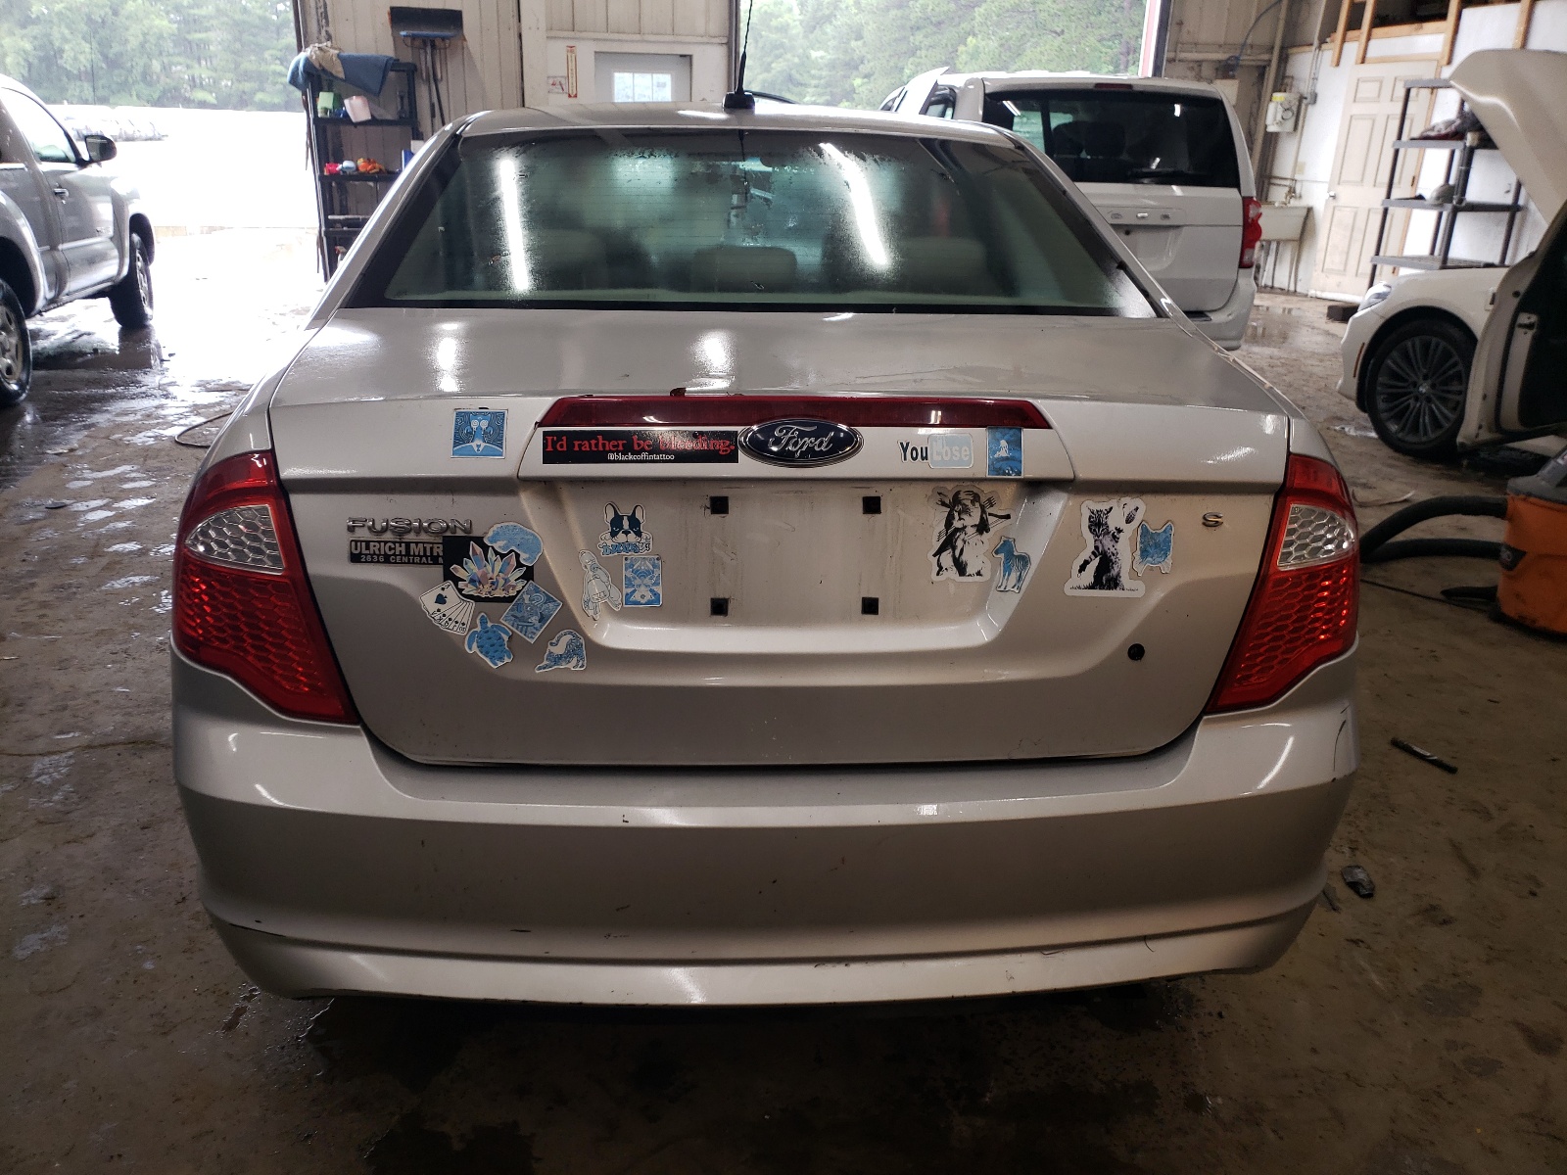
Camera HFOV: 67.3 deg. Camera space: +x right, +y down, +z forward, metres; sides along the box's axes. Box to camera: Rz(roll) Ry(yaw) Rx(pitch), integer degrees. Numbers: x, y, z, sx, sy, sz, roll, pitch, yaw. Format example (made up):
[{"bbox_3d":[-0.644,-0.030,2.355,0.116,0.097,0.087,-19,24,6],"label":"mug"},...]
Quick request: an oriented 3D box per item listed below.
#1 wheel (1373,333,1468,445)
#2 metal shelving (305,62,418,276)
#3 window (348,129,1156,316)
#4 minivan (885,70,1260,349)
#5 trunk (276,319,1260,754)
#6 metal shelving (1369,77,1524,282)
[{"bbox_3d":[3.150,-0.969,5.695,0.220,0.530,0.530,-7,23,-20],"label":"wheel"},{"bbox_3d":[-3.430,-3.453,9.932,0.830,1.870,0.400,0,21,-4],"label":"metal shelving"},{"bbox_3d":[-0.044,-0.655,2.044,1.260,0.080,0.720,0,43,-4],"label":"window"},{"bbox_3d":[1.573,-2.728,8.567,1.980,1.750,5.130,0,21,-3],"label":"minivan"},{"bbox_3d":[-0.004,-0.091,1.579,1.250,0.460,0.600,0,21,-4],"label":"trunk"},{"bbox_3d":[5.275,-3.001,9.374,0.580,1.840,0.860,-3,22,-12],"label":"metal shelving"}]

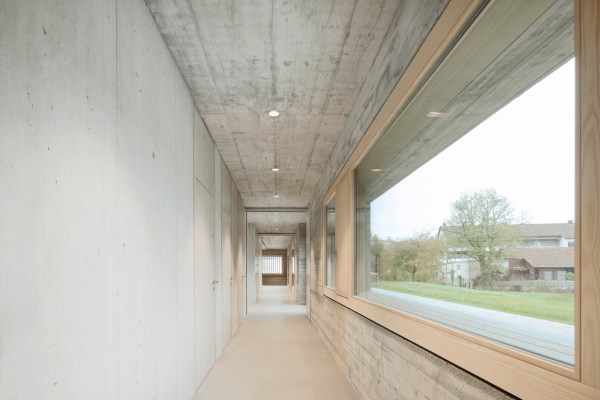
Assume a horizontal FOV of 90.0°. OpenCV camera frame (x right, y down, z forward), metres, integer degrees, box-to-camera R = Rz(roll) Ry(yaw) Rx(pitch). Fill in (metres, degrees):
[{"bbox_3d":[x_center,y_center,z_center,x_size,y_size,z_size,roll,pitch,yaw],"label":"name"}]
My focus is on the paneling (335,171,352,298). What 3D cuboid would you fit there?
[{"bbox_3d":[0.490,0.415,3.330,0.060,1.330,0.800,0,-7,-4],"label":"paneling"}]

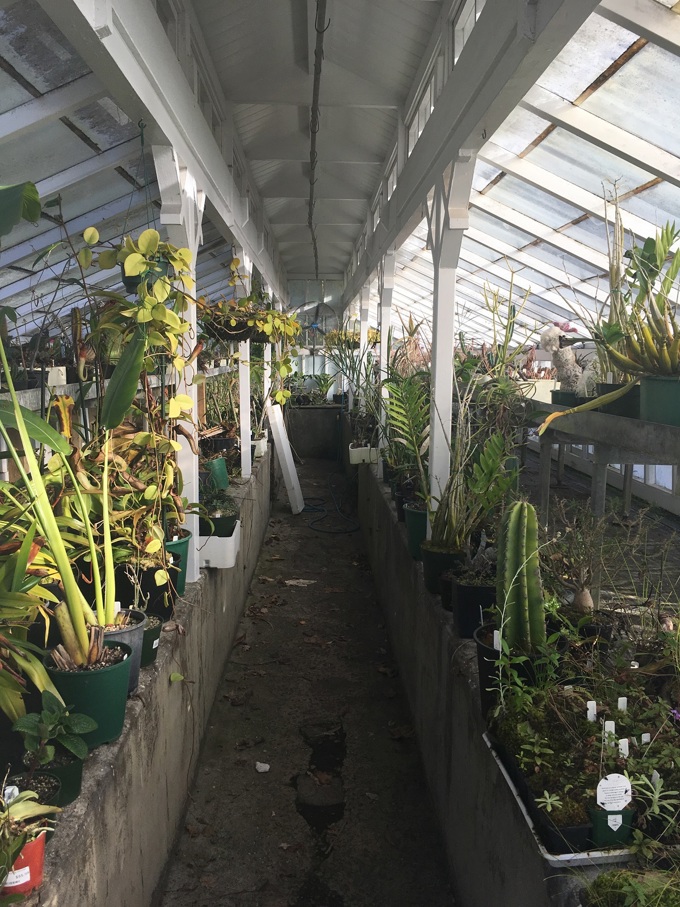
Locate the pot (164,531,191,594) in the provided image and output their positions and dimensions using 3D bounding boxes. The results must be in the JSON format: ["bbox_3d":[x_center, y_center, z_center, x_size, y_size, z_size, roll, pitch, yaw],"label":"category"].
[{"bbox_3d":[-0.676,0.421,2.863,0.247,0.222,0.247,0,7,-2],"label":"pot"}]

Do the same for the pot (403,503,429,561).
[{"bbox_3d":[0.383,0.363,3.440,0.203,0.213,0.203,1,7,0],"label":"pot"}]

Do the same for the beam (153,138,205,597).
[{"bbox_3d":[-0.600,-0.267,2.939,0.084,1.568,0.732,0,7,-2],"label":"beam"}]

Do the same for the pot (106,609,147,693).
[{"bbox_3d":[-0.622,0.544,2.047,0.205,0.193,0.205,0,7,-2],"label":"pot"}]

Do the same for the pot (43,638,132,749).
[{"bbox_3d":[-0.596,0.575,1.815,0.203,0.193,0.203,0,7,-2],"label":"pot"}]

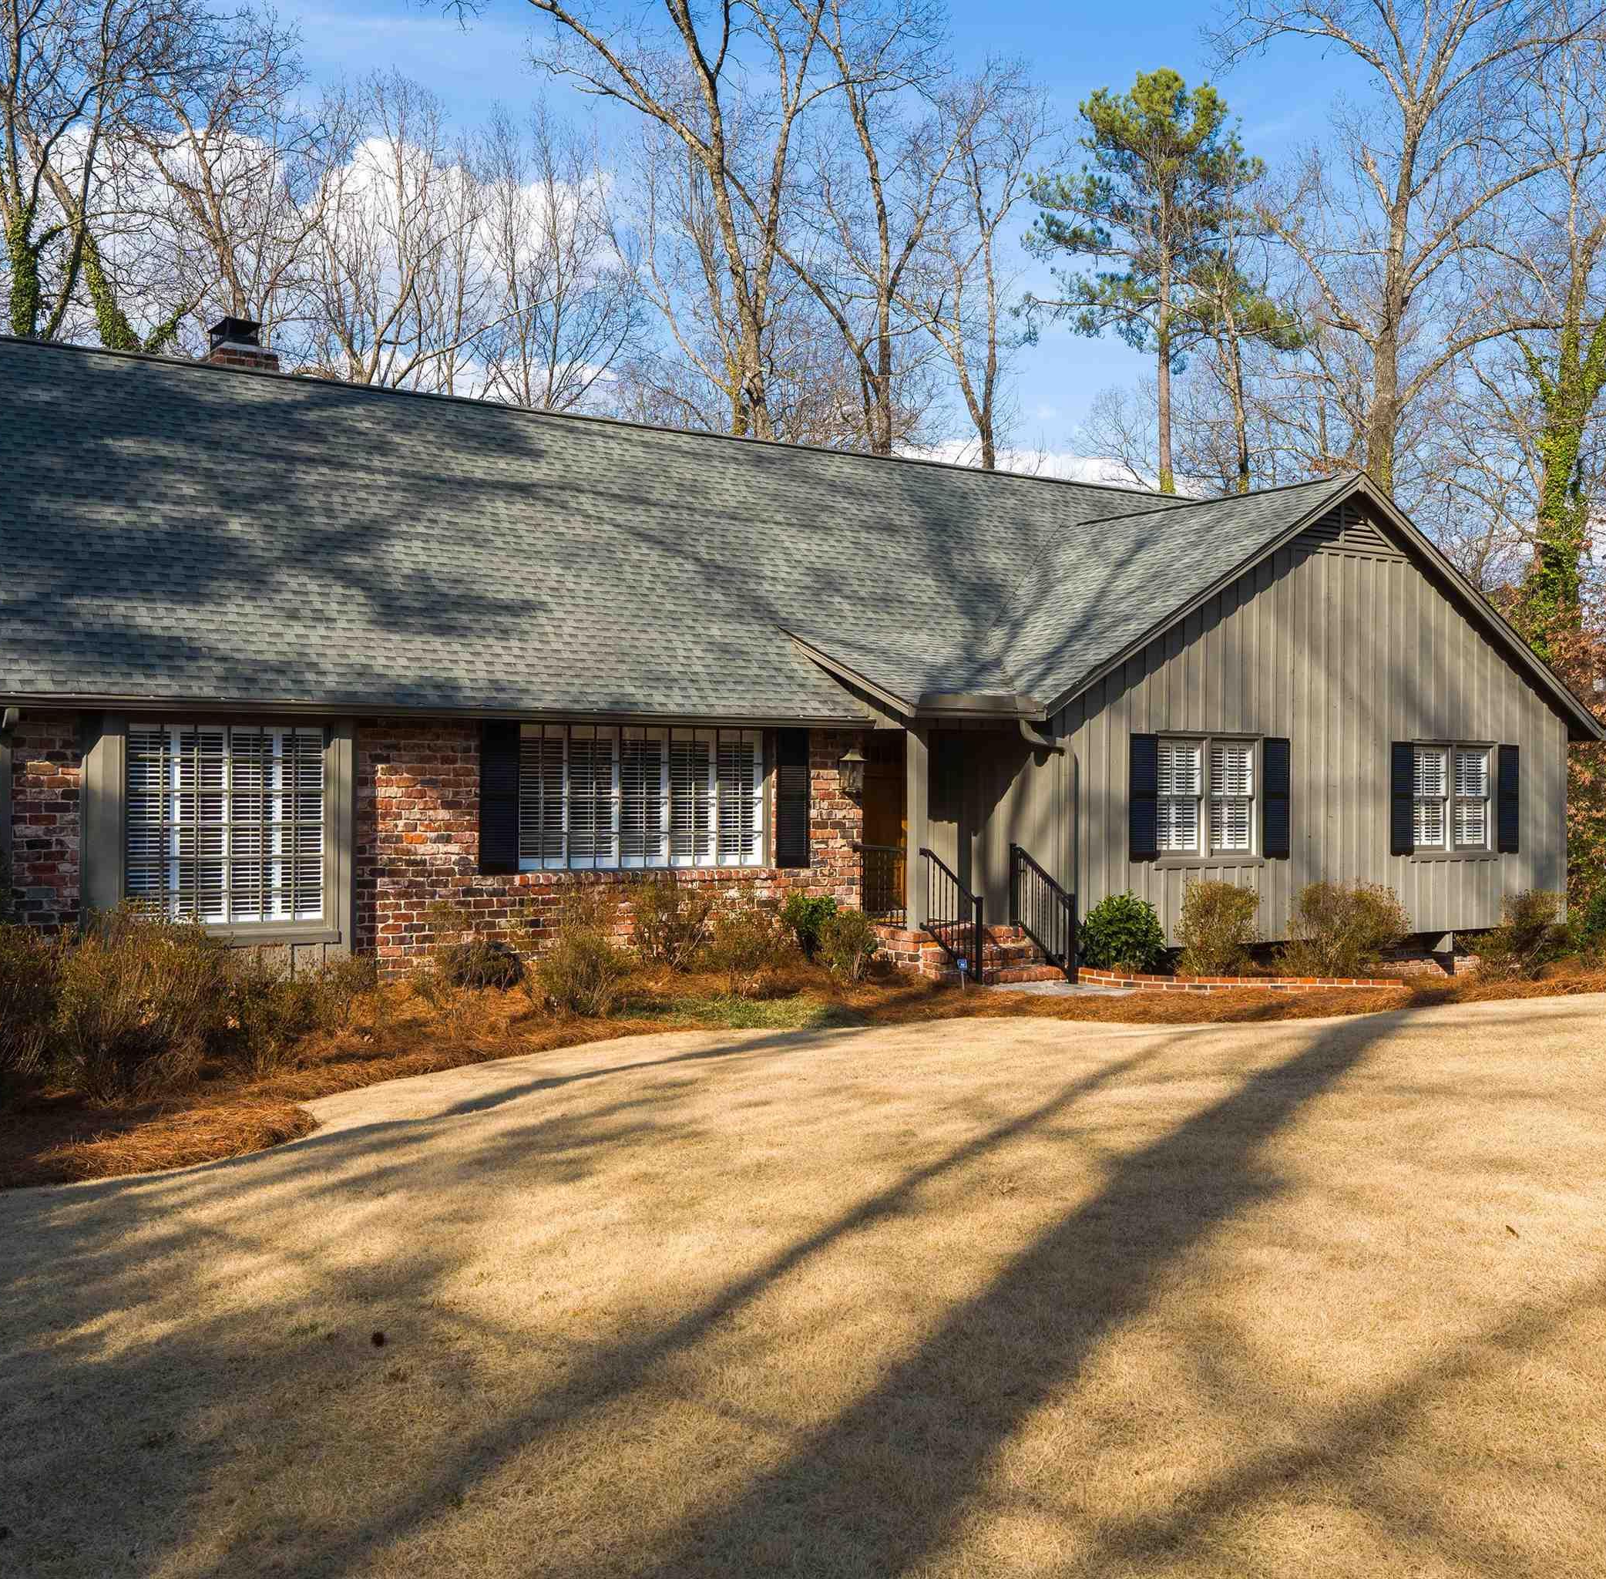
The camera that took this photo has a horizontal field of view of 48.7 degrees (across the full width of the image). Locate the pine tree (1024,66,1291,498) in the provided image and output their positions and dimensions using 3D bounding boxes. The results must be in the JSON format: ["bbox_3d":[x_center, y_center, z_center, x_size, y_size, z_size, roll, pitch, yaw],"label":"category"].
[{"bbox_3d":[9.377,-8.277,47.000,6.904,21.555,6.559,0,0,-34],"label":"pine tree"}]

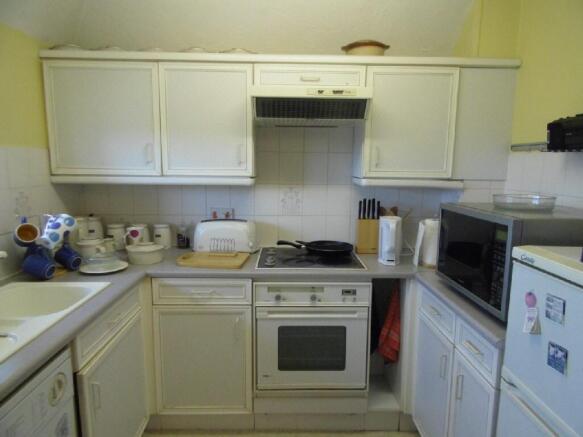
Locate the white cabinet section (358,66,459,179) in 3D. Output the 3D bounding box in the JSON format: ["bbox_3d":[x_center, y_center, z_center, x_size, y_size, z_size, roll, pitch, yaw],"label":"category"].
[{"bbox_3d":[0.645,-0.535,2.172,0.500,0.592,0.312,0,7,-1],"label":"white cabinet section"}]

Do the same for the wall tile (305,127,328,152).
[{"bbox_3d":[0.155,-0.515,2.308,0.153,0.200,0.010,0,8,-1],"label":"wall tile"}]

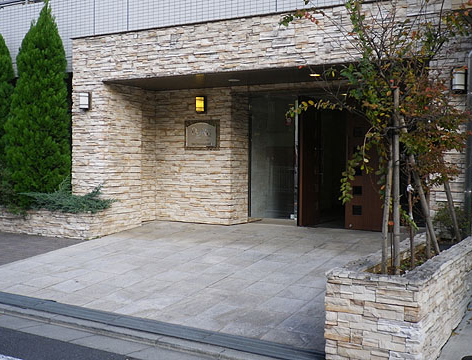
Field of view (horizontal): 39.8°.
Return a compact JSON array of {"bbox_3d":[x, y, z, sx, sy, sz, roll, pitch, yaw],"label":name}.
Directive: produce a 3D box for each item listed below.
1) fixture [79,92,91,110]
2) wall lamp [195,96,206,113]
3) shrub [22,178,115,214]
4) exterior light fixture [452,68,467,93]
[{"bbox_3d":[-2.273,-1.179,9.798,0.155,0.275,0.100,2,1,31],"label":"fixture"},{"bbox_3d":[-0.560,-1.197,10.422,0.155,0.275,0.100,2,1,31],"label":"wall lamp"},{"bbox_3d":[-2.540,0.228,9.845,1.500,0.500,0.750,2,1,31],"label":"shrub"},{"bbox_3d":[2.403,-1.058,7.004,0.155,0.275,0.100,2,1,31],"label":"exterior light fixture"}]

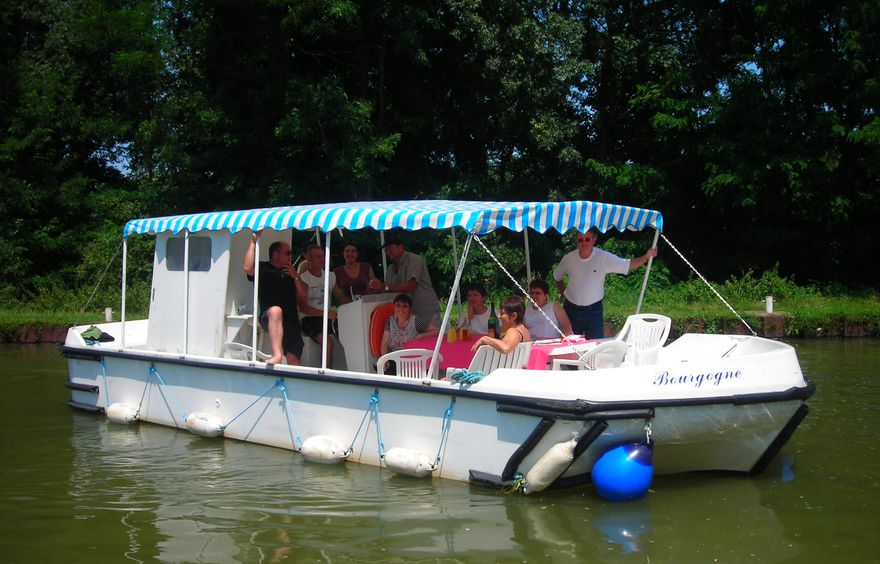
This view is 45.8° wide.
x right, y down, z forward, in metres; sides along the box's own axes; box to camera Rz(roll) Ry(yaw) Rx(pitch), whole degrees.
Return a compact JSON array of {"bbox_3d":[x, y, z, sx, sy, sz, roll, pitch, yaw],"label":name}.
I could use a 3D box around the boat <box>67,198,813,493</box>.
[{"bbox_3d":[-0.251,0.390,10.315,7.913,2.316,3.078,2,4,39],"label":"boat"}]

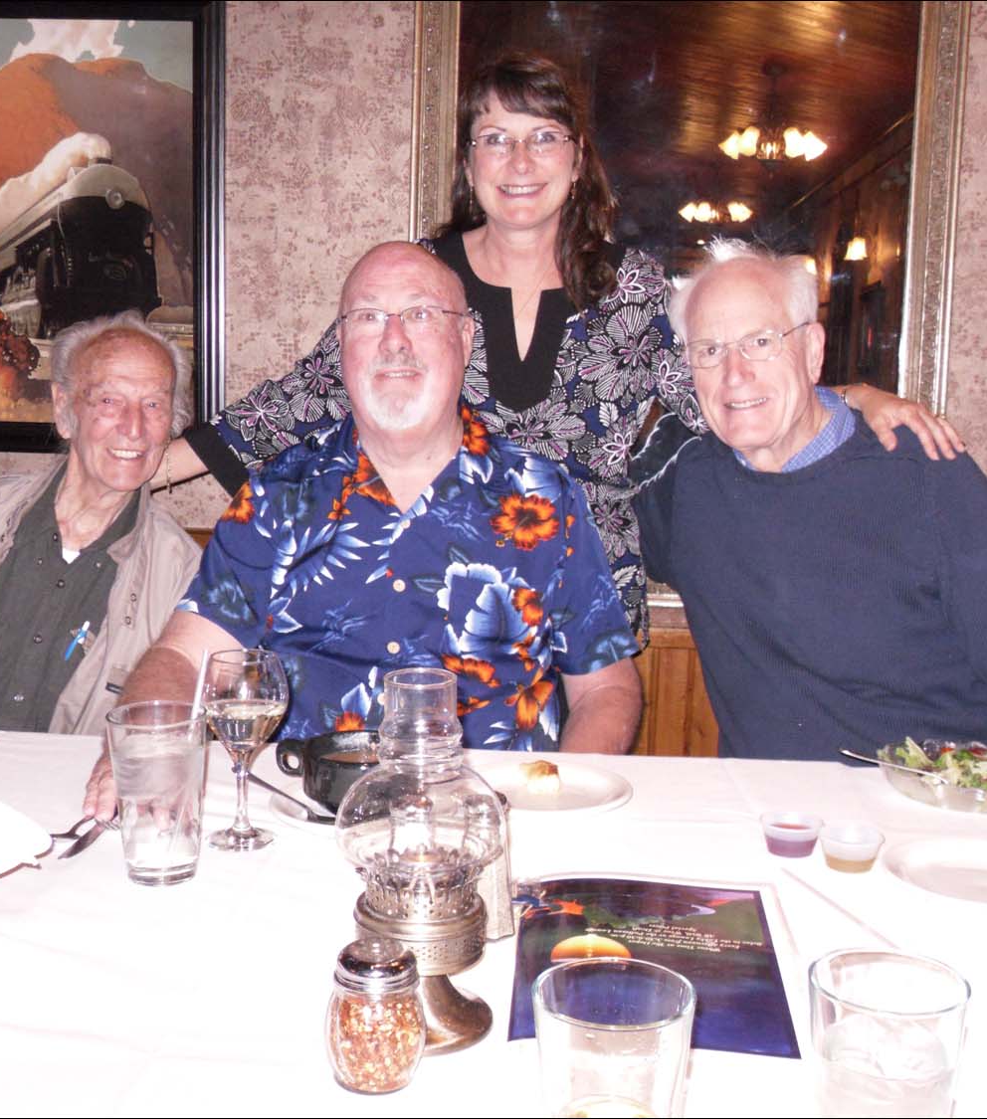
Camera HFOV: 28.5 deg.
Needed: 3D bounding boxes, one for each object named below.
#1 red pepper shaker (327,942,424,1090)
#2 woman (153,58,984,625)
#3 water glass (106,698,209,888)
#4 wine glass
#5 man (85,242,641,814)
[{"bbox_3d":[-0.082,0.314,1.348,0.070,0.103,0.070,2,11,0],"label":"red pepper shaker"},{"bbox_3d":[0.054,0.083,2.703,1.060,1.550,0.400,2,11,4],"label":"woman"},{"bbox_3d":[-0.298,0.211,1.736,0.088,0.149,0.088,2,11,0],"label":"water glass"},{"bbox_3d":[-0.238,0.178,1.835,0.081,0.180,0.081,2,11,0],"label":"wine glass"},{"bbox_3d":[-0.120,0.267,2.381,0.660,1.300,0.760,1,11,-3],"label":"man"}]

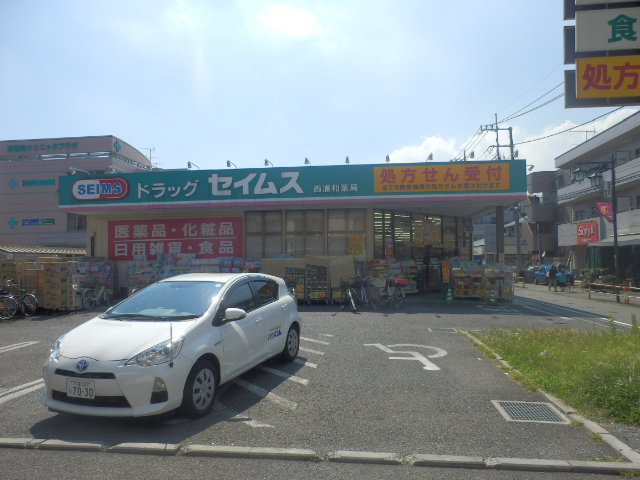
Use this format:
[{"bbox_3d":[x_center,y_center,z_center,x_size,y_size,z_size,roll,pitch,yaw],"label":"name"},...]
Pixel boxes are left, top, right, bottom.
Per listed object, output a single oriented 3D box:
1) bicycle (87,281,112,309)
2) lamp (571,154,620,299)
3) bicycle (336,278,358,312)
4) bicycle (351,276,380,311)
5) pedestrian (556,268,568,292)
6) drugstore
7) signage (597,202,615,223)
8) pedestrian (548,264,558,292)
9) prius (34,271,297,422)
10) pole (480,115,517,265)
[{"bbox_3d":[-7.983,1.978,16.100,0.550,1.050,1.750,-1,-2,7],"label":"bicycle"},{"bbox_3d":[10.703,-0.429,17.300,1.800,5.750,0.500,-1,-2,7],"label":"lamp"},{"bbox_3d":[0.917,1.818,14.800,0.550,1.050,1.750,0,-2,-15],"label":"bicycle"},{"bbox_3d":[1.521,1.809,15.000,0.550,1.050,1.750,0,-2,-10],"label":"bicycle"},{"bbox_3d":[13.937,2.345,25.500,0.500,1.350,0.350,-1,-2,7],"label":"pedestrian"},{"bbox_3d":[-0.673,0.185,23.179,17.450,5.080,14.000,-1,-2,7],"label":"drugstore"},{"bbox_3d":[11.067,-1.047,17.200,0.680,0.800,0.060,-1,-2,7],"label":"signage"},{"bbox_3d":[13.437,2.230,25.500,0.520,1.580,0.400,-1,-2,7],"label":"pedestrian"},{"bbox_3d":[-1.619,1.195,6.036,1.700,1.450,4.000,-1,-3,18],"label":"prius"},{"bbox_3d":[12.956,-3.017,31.500,2.400,11.700,0.600,-1,-2,7],"label":"pole"}]

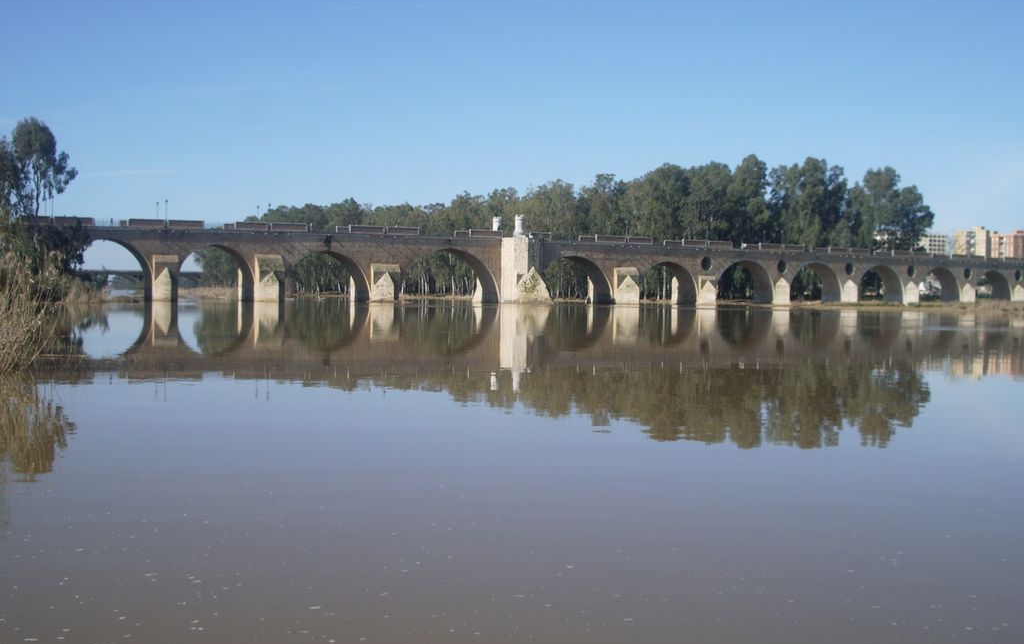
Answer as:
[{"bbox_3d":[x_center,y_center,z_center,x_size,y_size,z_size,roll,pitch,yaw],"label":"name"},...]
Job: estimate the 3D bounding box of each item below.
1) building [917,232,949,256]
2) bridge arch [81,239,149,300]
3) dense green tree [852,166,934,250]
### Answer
[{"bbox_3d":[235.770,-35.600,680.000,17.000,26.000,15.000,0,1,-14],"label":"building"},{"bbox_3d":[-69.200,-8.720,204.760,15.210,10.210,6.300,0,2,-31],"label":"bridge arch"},{"bbox_3d":[102.230,-24.250,325.000,21.970,34.840,19.000,1,1,17],"label":"dense green tree"}]

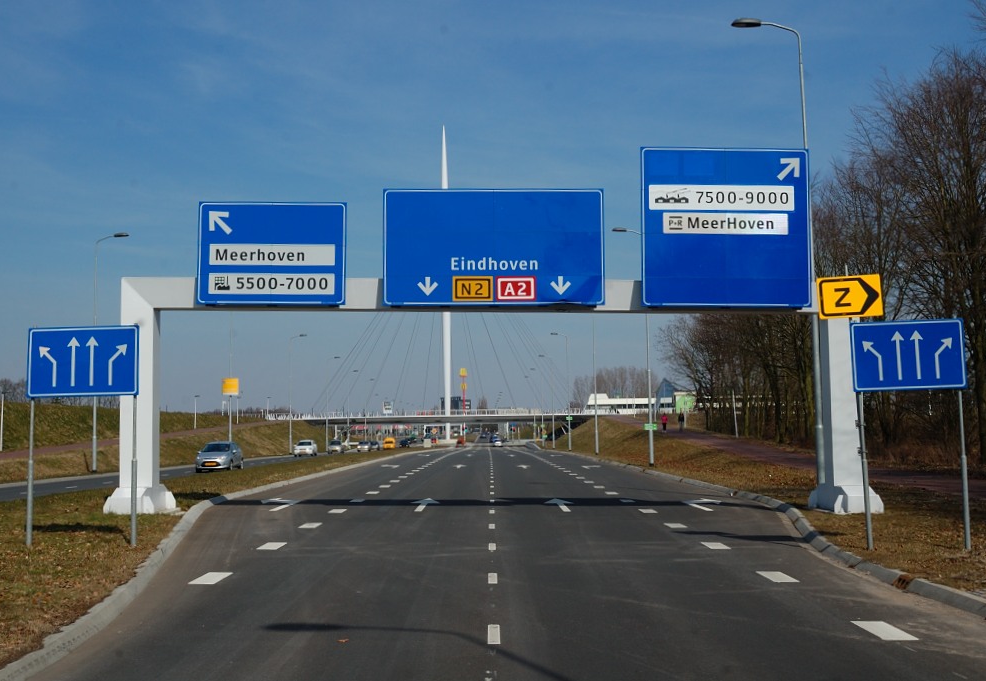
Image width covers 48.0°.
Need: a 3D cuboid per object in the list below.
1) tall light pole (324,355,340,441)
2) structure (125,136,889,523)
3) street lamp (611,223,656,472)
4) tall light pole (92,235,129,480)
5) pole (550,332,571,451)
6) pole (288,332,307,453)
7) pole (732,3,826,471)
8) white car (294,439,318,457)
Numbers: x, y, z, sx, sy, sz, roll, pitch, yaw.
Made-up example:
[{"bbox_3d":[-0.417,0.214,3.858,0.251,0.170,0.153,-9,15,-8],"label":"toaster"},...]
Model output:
[{"bbox_3d":[-20.136,8.036,140.184,1.820,12.000,0.360,-1,-5,0],"label":"tall light pole"},{"bbox_3d":[-0.011,-0.223,25.254,17.000,8.150,1.700,0,-5,0],"label":"structure"},{"bbox_3d":[7.039,0.299,55.829,1.820,12.000,0.350,-1,-5,0],"label":"street lamp"},{"bbox_3d":[-19.046,0.510,55.507,1.840,12.000,0.360,-1,-5,0],"label":"tall light pole"},{"bbox_3d":[6.919,5.272,113.327,1.820,12.000,0.350,-1,-5,0],"label":"pole"},{"bbox_3d":[-19.433,5.383,111.085,1.820,12.000,0.360,-1,-5,0],"label":"pole"},{"bbox_3d":[6.944,-2.072,27.253,1.840,12.000,0.380,-1,-5,0],"label":"pole"},{"bbox_3d":[-16.752,9.690,99.701,1.770,1.480,4.350,-1,-5,-3],"label":"white car"}]

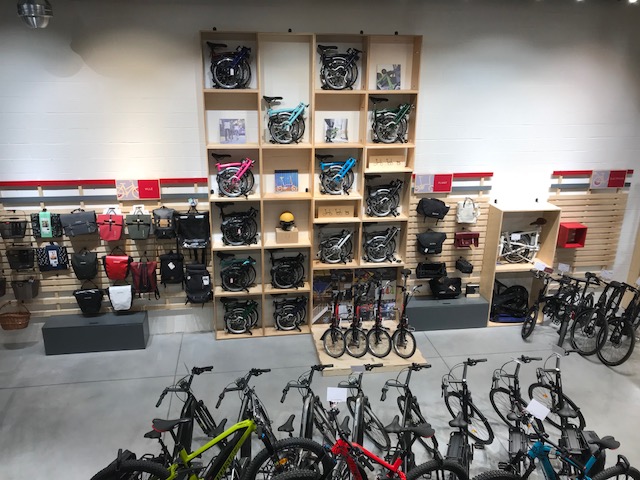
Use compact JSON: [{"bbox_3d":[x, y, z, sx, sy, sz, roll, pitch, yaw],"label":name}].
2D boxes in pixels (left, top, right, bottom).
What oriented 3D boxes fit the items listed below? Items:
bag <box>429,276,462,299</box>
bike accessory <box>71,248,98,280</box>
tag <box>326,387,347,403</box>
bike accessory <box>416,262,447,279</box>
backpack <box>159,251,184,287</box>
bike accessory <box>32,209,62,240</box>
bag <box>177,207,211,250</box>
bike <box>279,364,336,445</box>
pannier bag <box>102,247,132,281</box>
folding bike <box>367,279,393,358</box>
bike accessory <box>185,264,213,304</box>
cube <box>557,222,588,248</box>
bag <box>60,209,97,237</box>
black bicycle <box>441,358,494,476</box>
[{"bbox_3d":[1.969,0.765,8.116,0.420,0.270,0.230,-1,19,-7],"label":"bag"},{"bbox_3d":[-3.420,0.371,7.534,0.330,0.410,0.170,-2,18,-8],"label":"bike accessory"},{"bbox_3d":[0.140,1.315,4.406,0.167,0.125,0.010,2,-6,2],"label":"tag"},{"bbox_3d":[1.806,0.500,8.349,0.430,0.210,0.220,-2,20,-8],"label":"bike accessory"},{"bbox_3d":[-2.065,0.398,7.261,0.270,0.450,0.150,-1,19,-7],"label":"backpack"},{"bbox_3d":[-3.830,-0.218,7.271,0.385,0.360,0.200,-2,18,-8],"label":"bike accessory"},{"bbox_3d":[-1.734,-0.155,7.120,0.400,0.550,0.150,-1,19,-7],"label":"bag"},{"bbox_3d":[-0.120,1.928,5.080,0.600,1.130,1.800,7,19,18],"label":"bike"},{"bbox_3d":[-2.948,0.376,7.566,0.360,0.400,0.170,-2,20,-8],"label":"pannier bag"},{"bbox_3d":[0.892,1.100,7.761,0.500,1.030,1.120,2,20,2],"label":"folding bike"},{"bbox_3d":[-1.726,0.631,7.375,0.320,0.490,0.190,-1,19,-7],"label":"bike accessory"},{"bbox_3d":[3.924,-0.057,8.055,0.330,0.330,0.250,-1,19,-7],"label":"cube"},{"bbox_3d":[-3.180,-0.234,6.855,0.380,0.300,0.150,-6,19,-5],"label":"bag"},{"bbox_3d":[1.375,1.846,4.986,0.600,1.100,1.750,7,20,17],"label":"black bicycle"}]

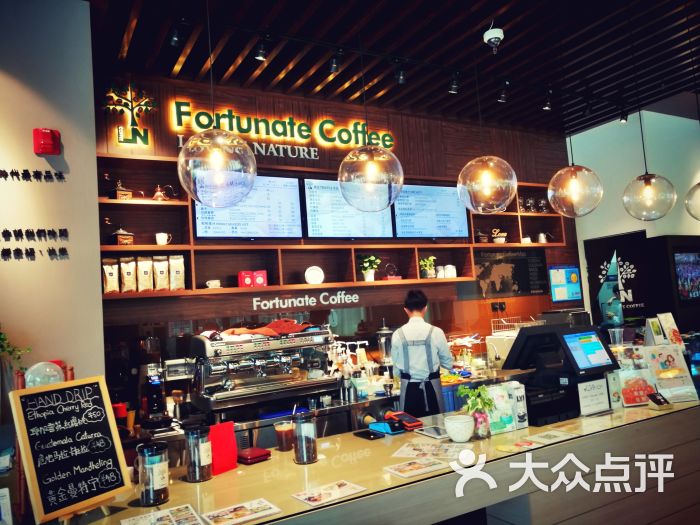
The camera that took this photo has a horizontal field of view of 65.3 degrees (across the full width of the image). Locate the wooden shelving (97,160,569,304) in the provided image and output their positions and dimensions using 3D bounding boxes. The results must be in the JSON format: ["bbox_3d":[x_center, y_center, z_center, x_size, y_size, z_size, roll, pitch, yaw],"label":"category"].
[{"bbox_3d":[0.269,-0.331,5.499,5.220,1.110,0.280,-2,-6,-29],"label":"wooden shelving"}]

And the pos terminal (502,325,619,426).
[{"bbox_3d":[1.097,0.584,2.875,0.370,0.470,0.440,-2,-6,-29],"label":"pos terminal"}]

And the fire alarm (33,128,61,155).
[{"bbox_3d":[-1.760,-0.699,3.163,0.143,0.148,0.060,-2,-6,-29],"label":"fire alarm"}]

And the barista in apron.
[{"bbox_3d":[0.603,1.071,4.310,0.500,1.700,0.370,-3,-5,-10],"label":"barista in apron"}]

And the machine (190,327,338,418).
[{"bbox_3d":[-0.640,0.812,4.140,0.990,0.570,0.600,-2,-6,-29],"label":"machine"}]

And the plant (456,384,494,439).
[{"bbox_3d":[0.600,0.710,2.623,0.165,0.250,0.155,-2,-6,-29],"label":"plant"}]

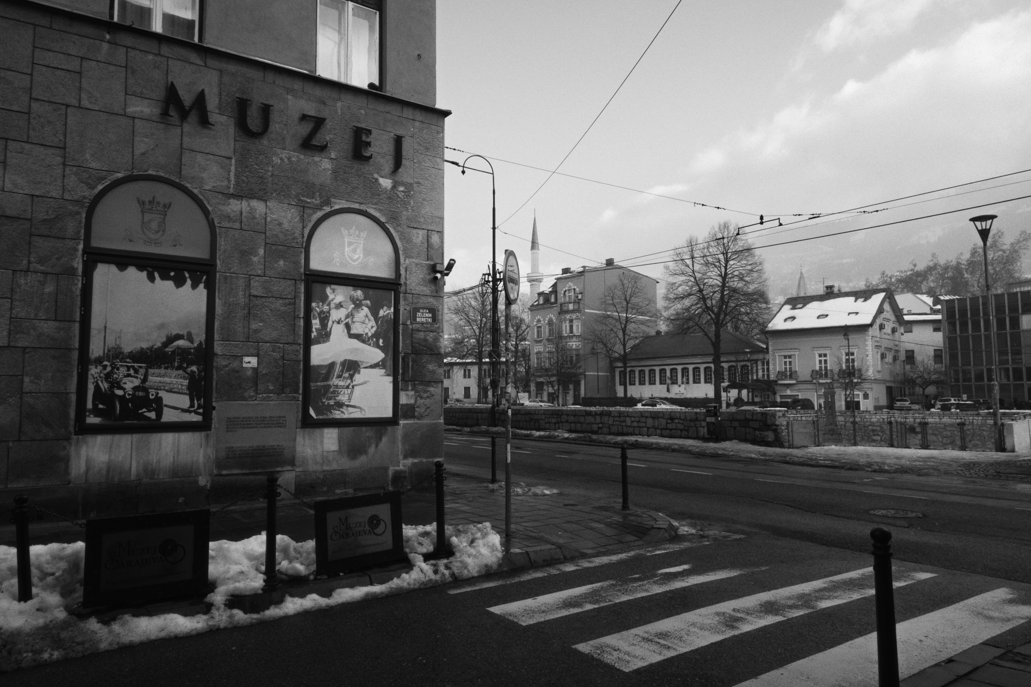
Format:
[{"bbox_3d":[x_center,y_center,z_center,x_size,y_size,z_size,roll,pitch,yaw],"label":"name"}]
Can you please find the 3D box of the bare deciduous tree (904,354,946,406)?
[{"bbox_3d":[45.873,4.327,77.206,4.500,6.310,4.500,0,-5,0],"label":"bare deciduous tree"}]

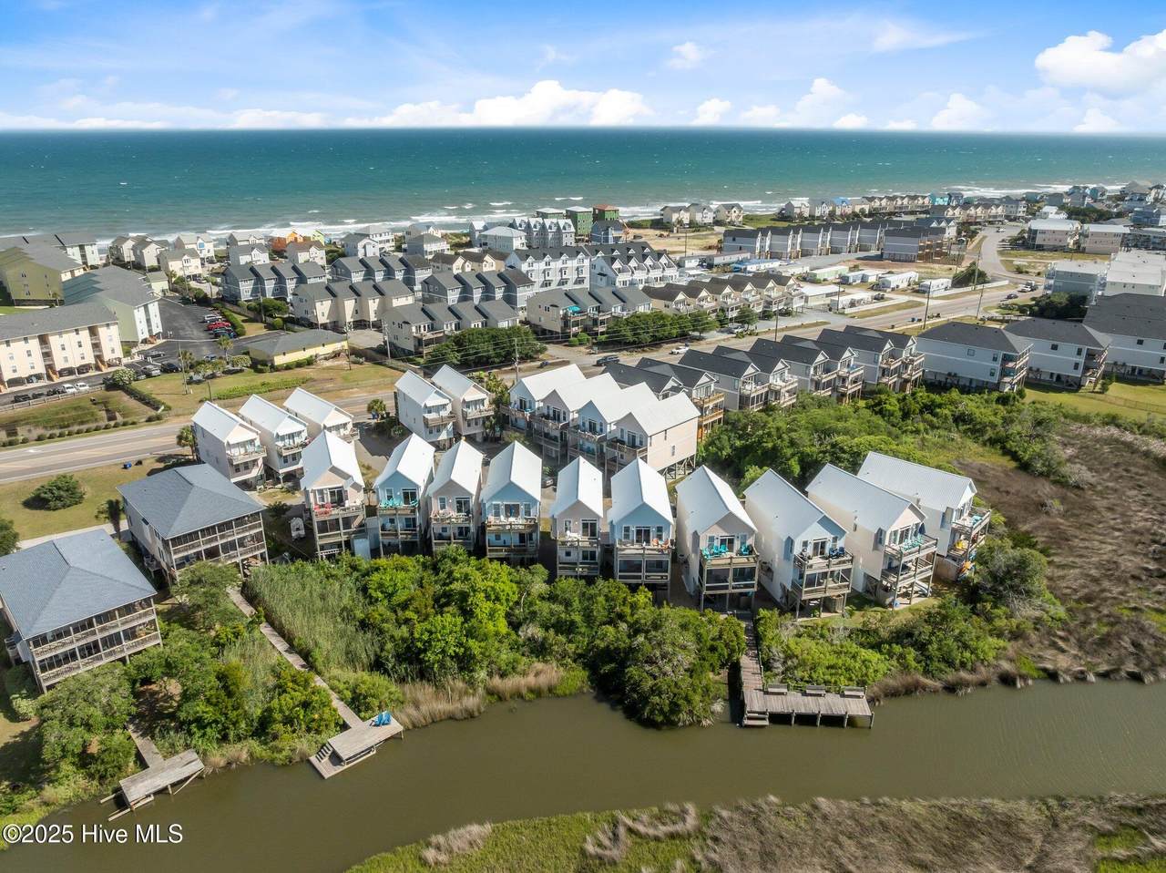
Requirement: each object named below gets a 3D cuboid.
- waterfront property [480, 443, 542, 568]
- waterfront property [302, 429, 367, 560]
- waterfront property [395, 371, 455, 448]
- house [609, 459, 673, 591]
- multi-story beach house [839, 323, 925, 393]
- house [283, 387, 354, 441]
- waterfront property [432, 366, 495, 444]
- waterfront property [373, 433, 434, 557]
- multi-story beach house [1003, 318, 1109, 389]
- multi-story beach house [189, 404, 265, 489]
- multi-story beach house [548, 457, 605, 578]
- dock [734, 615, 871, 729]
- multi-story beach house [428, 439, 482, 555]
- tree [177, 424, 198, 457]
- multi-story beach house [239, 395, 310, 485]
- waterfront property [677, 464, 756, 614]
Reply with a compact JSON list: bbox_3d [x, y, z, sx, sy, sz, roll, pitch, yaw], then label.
[{"bbox_3d":[-8.300,8.600,98.100,6.400,11.600,13.900,-1,21,-2],"label":"waterfront property"},{"bbox_3d":[-30.601,7.000,99.954,6.393,11.219,14.802,-7,22,-19],"label":"waterfront property"},{"bbox_3d":[-25.500,-3.850,131.500,5.200,10.900,13.700,-12,24,-30],"label":"waterfront property"},{"bbox_3d":[6.650,10.550,93.200,6.400,11.600,14.000,1,21,1],"label":"house"},{"bbox_3d":[59.507,-15.815,161.595,15.298,10.465,6.700,18,27,38],"label":"multi-story beach house"},{"bbox_3d":[-39.162,-0.764,121.372,4.986,10.340,13.885,-18,28,-39],"label":"house"},{"bbox_3d":[-19.950,-5.000,134.500,5.250,10.900,13.700,-12,24,-30],"label":"waterfront property"},{"bbox_3d":[-21.660,7.198,100.142,5.341,10.784,13.933,-1,21,-2],"label":"waterfront property"},{"bbox_3d":[97.000,-17.800,167.300,19.300,12.100,10.300,17,27,37],"label":"multi-story beach house"},{"bbox_3d":[-50.900,1.800,116.700,5.300,10.800,14.000,-18,28,-40],"label":"multi-story beach house"},{"bbox_3d":[-0.381,9.952,93.482,5.341,10.568,14.261,0,21,0],"label":"multi-story beach house"},{"bbox_3d":[20.841,22.666,80.020,11.500,2.500,15.900,1,21,3],"label":"dock"},{"bbox_3d":[-15.159,7.956,98.569,5.341,10.544,14.153,-1,21,-3],"label":"multi-story beach house"},{"bbox_3d":[-59.956,0.958,123.273,2.900,5.600,2.900,0,21,0],"label":"tree"},{"bbox_3d":[-44.688,0.426,118.213,4.986,10.331,13.562,-18,28,-40],"label":"multi-story beach house"},{"bbox_3d":[14.784,11.066,90.208,6.393,10.947,14.244,-2,21,-5],"label":"waterfront property"}]

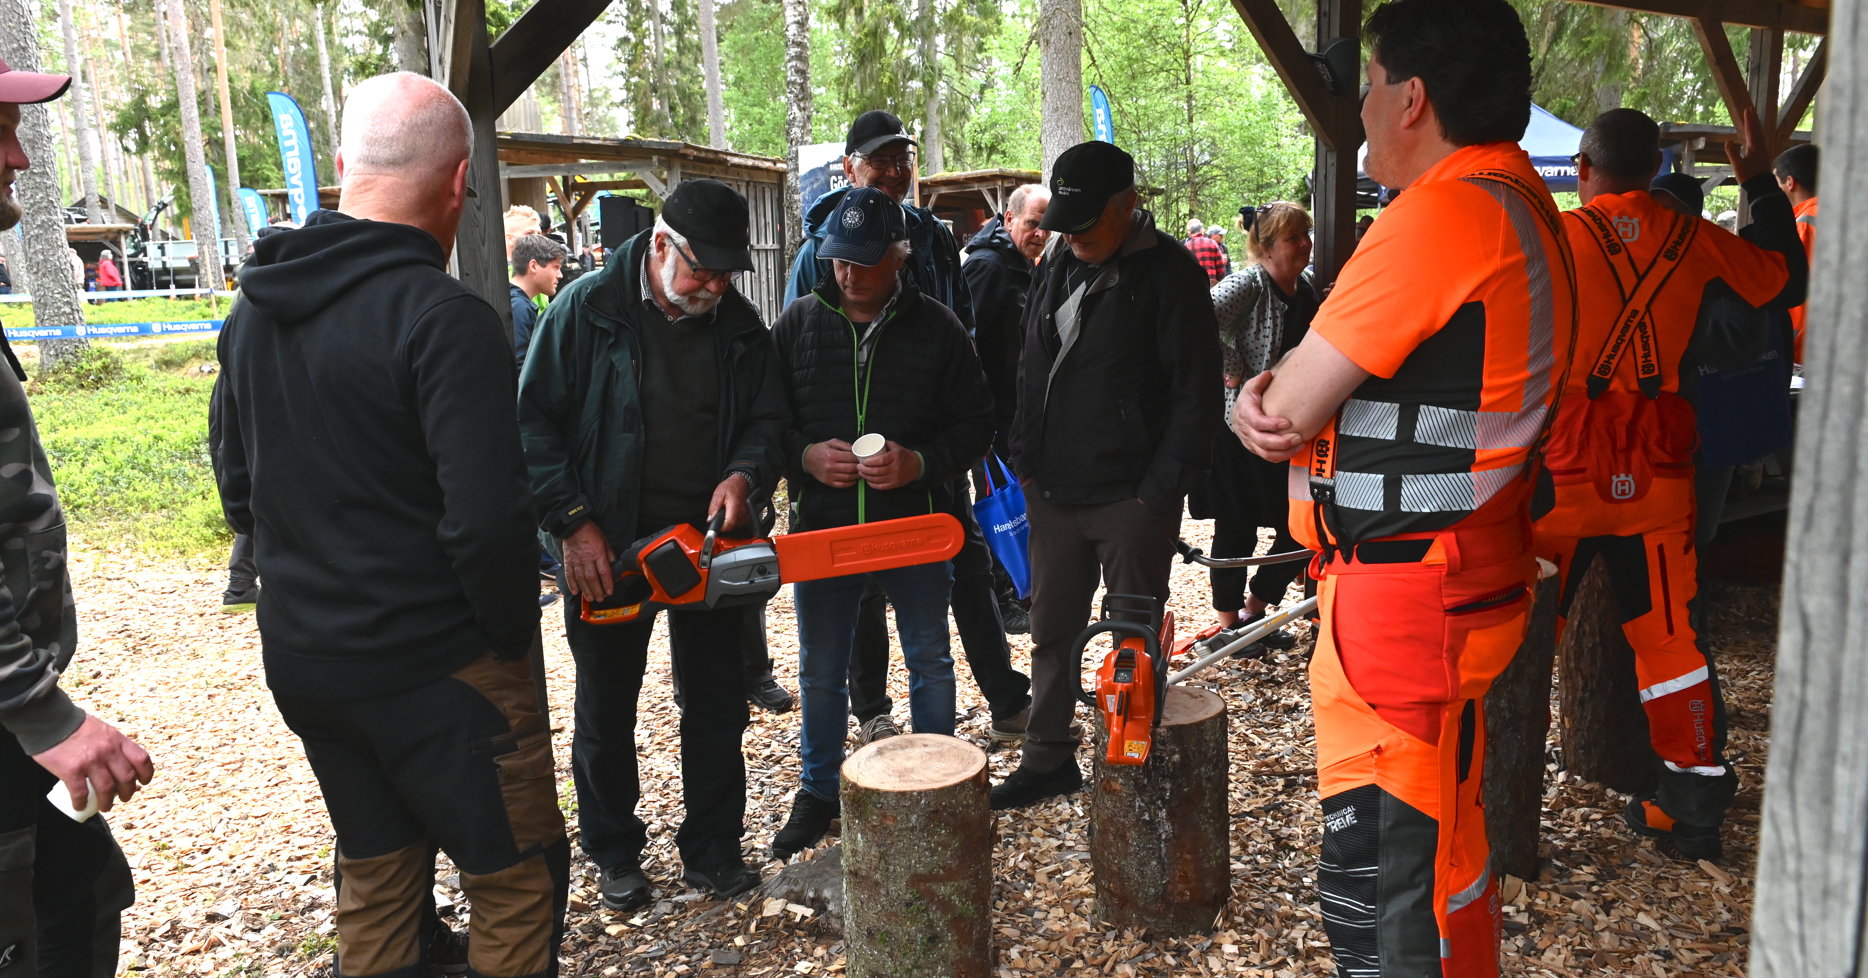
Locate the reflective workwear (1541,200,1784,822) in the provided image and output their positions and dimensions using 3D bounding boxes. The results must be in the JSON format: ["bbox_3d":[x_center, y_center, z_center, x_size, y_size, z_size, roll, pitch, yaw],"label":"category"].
[{"bbox_3d":[1.685,0.030,2.930,0.620,1.570,0.460,2,10,18],"label":"reflective workwear"}]

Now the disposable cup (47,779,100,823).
[{"bbox_3d":[-1.144,0.397,1.680,0.080,0.090,0.080,38,0,0],"label":"disposable cup"}]

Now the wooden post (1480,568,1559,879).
[{"bbox_3d":[1.323,0.545,2.946,0.300,0.677,0.300,3,11,25],"label":"wooden post"}]

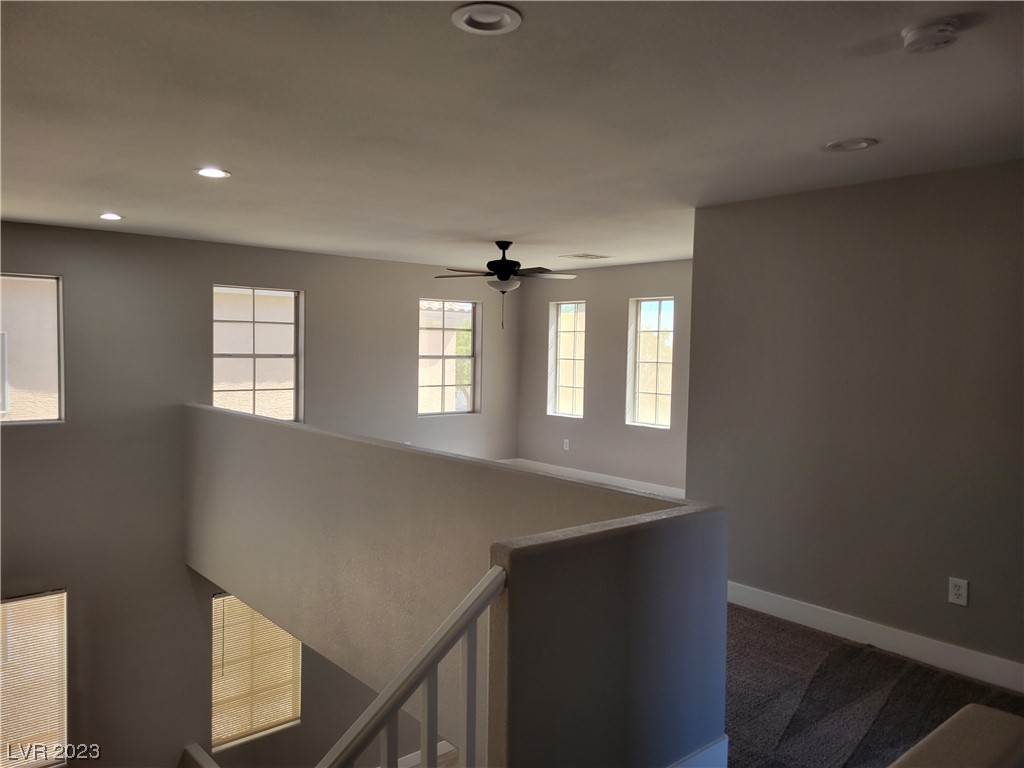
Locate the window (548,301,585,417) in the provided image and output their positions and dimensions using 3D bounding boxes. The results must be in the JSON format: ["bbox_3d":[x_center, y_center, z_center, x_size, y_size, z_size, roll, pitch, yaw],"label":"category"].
[{"bbox_3d":[0.694,-0.283,9.010,0.120,1.341,0.592,-1,4,-41],"label":"window"}]

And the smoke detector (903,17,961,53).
[{"bbox_3d":[1.166,-0.969,2.147,0.138,0.044,0.138,-1,4,-41],"label":"smoke detector"}]

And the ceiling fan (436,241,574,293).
[{"bbox_3d":[-0.066,-1.010,6.694,1.290,0.440,1.290,-1,4,-41],"label":"ceiling fan"}]

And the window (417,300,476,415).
[{"bbox_3d":[-0.760,-0.301,9.084,0.902,1.342,0.120,-1,4,-41],"label":"window"}]

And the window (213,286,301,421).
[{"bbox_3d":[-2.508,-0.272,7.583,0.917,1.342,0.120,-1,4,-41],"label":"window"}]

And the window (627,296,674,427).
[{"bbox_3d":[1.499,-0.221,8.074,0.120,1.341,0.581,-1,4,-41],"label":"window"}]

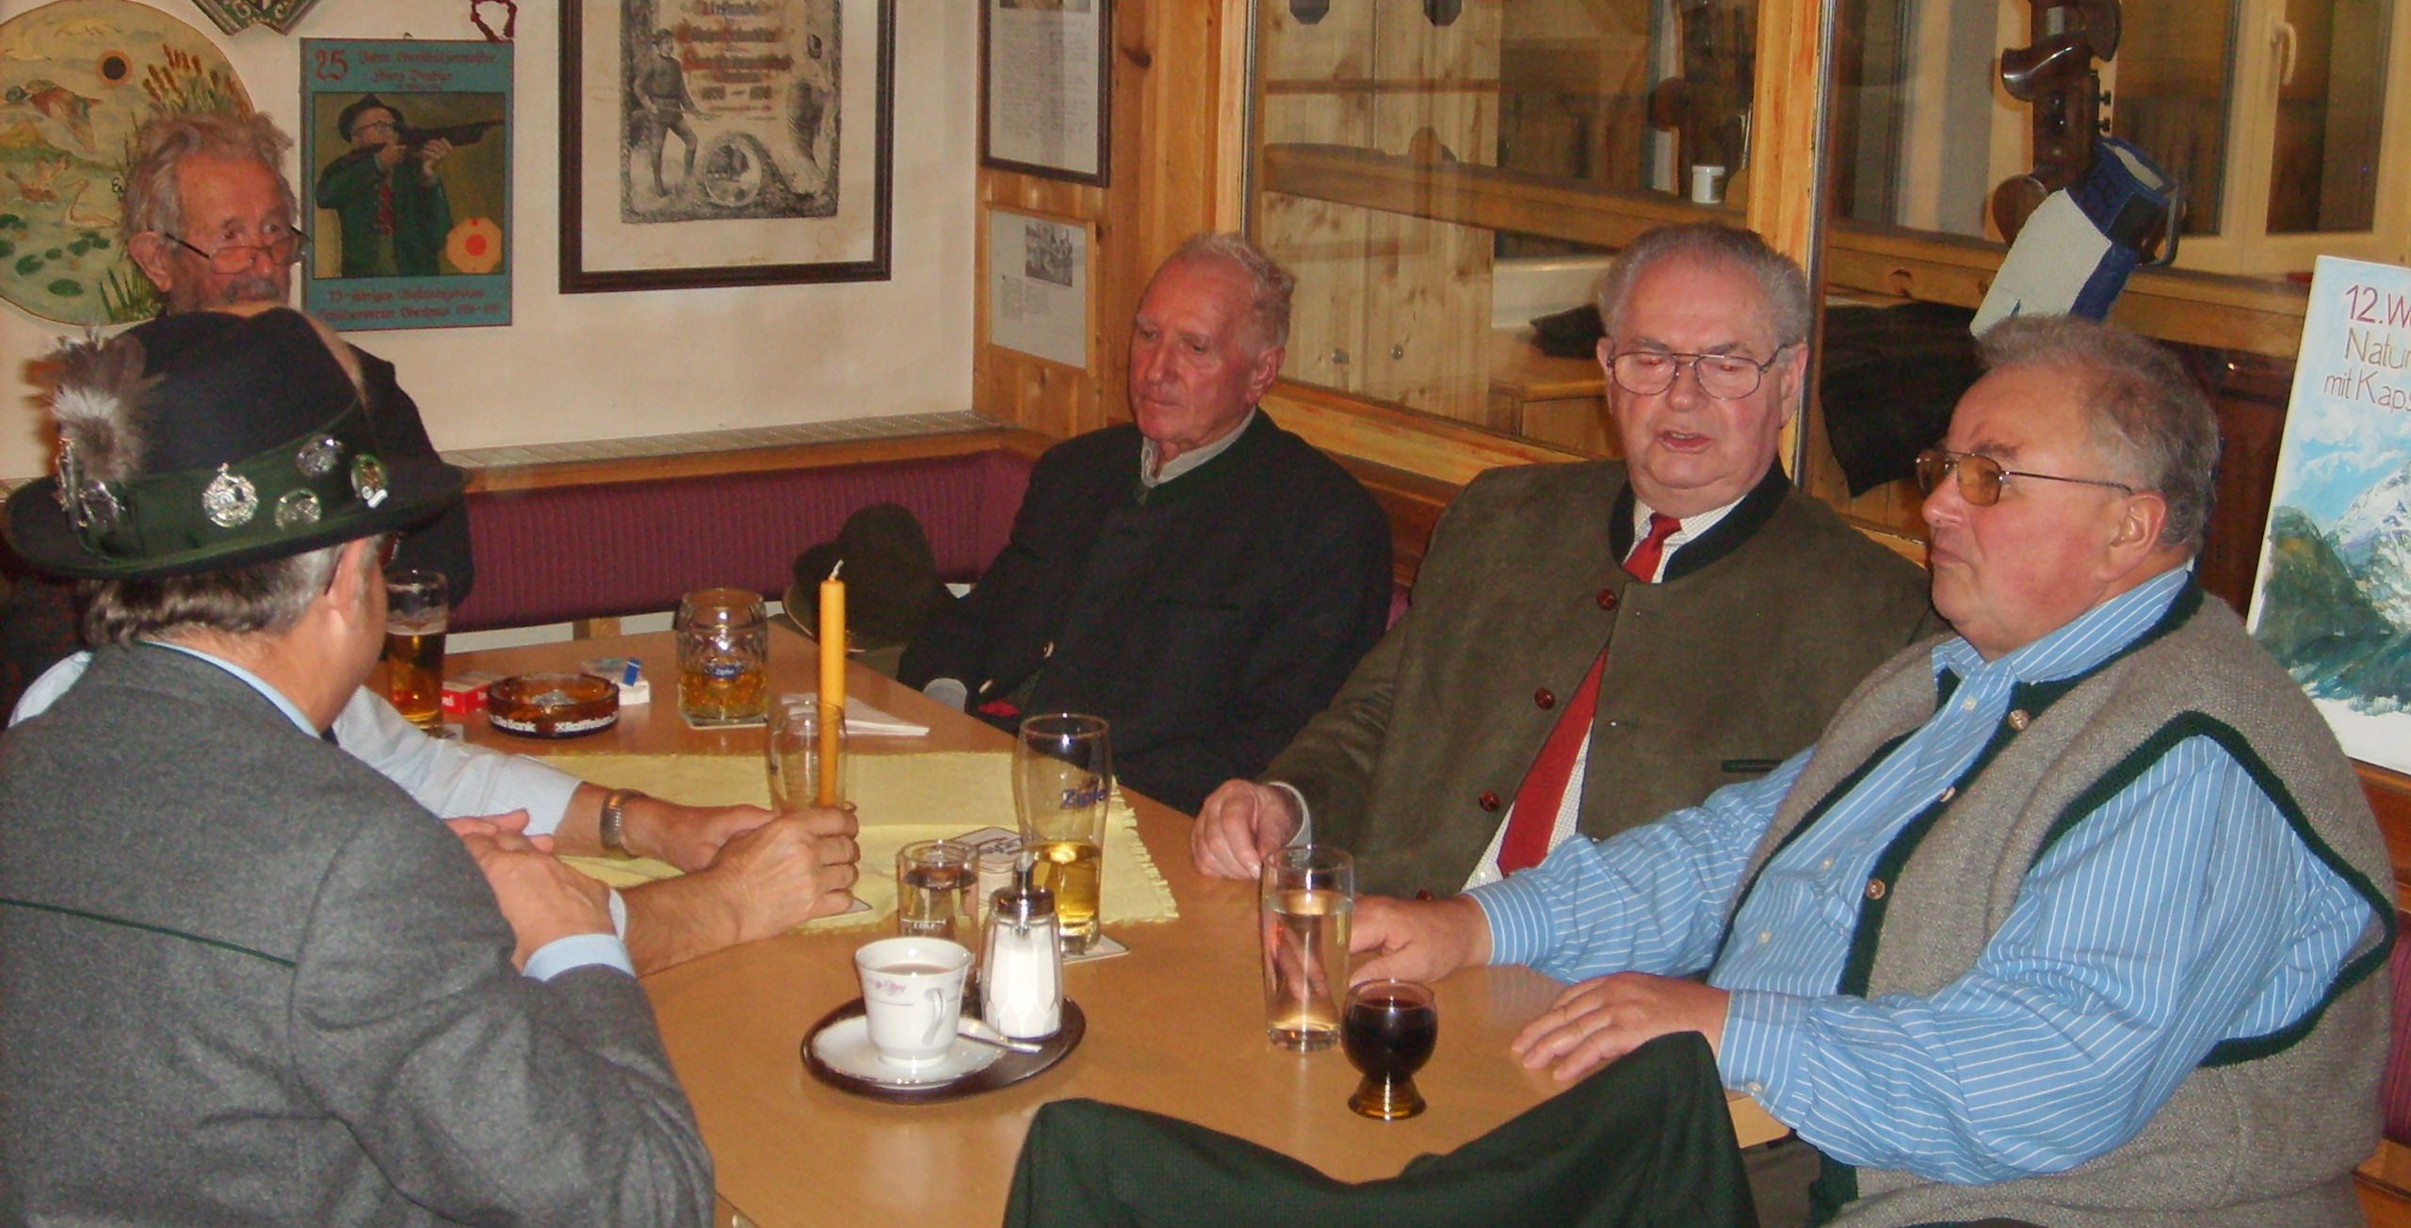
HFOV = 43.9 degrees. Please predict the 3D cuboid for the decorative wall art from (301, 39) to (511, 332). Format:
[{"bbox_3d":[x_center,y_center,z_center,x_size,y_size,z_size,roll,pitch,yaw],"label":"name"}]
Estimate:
[{"bbox_3d":[-1.039,-0.559,3.924,0.281,0.375,0.020,-6,15,-32],"label":"decorative wall art"}]

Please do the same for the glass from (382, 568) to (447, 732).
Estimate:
[{"bbox_3d":[-0.800,0.040,3.028,0.064,0.161,0.064,2,13,0],"label":"glass"}]

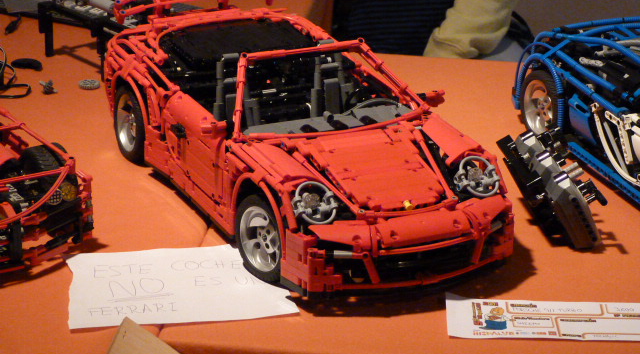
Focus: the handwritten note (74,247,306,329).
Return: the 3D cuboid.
[{"bbox_3d":[-0.129,0.093,1.630,0.198,0.006,0.151,-3,22,-11],"label":"handwritten note"}]

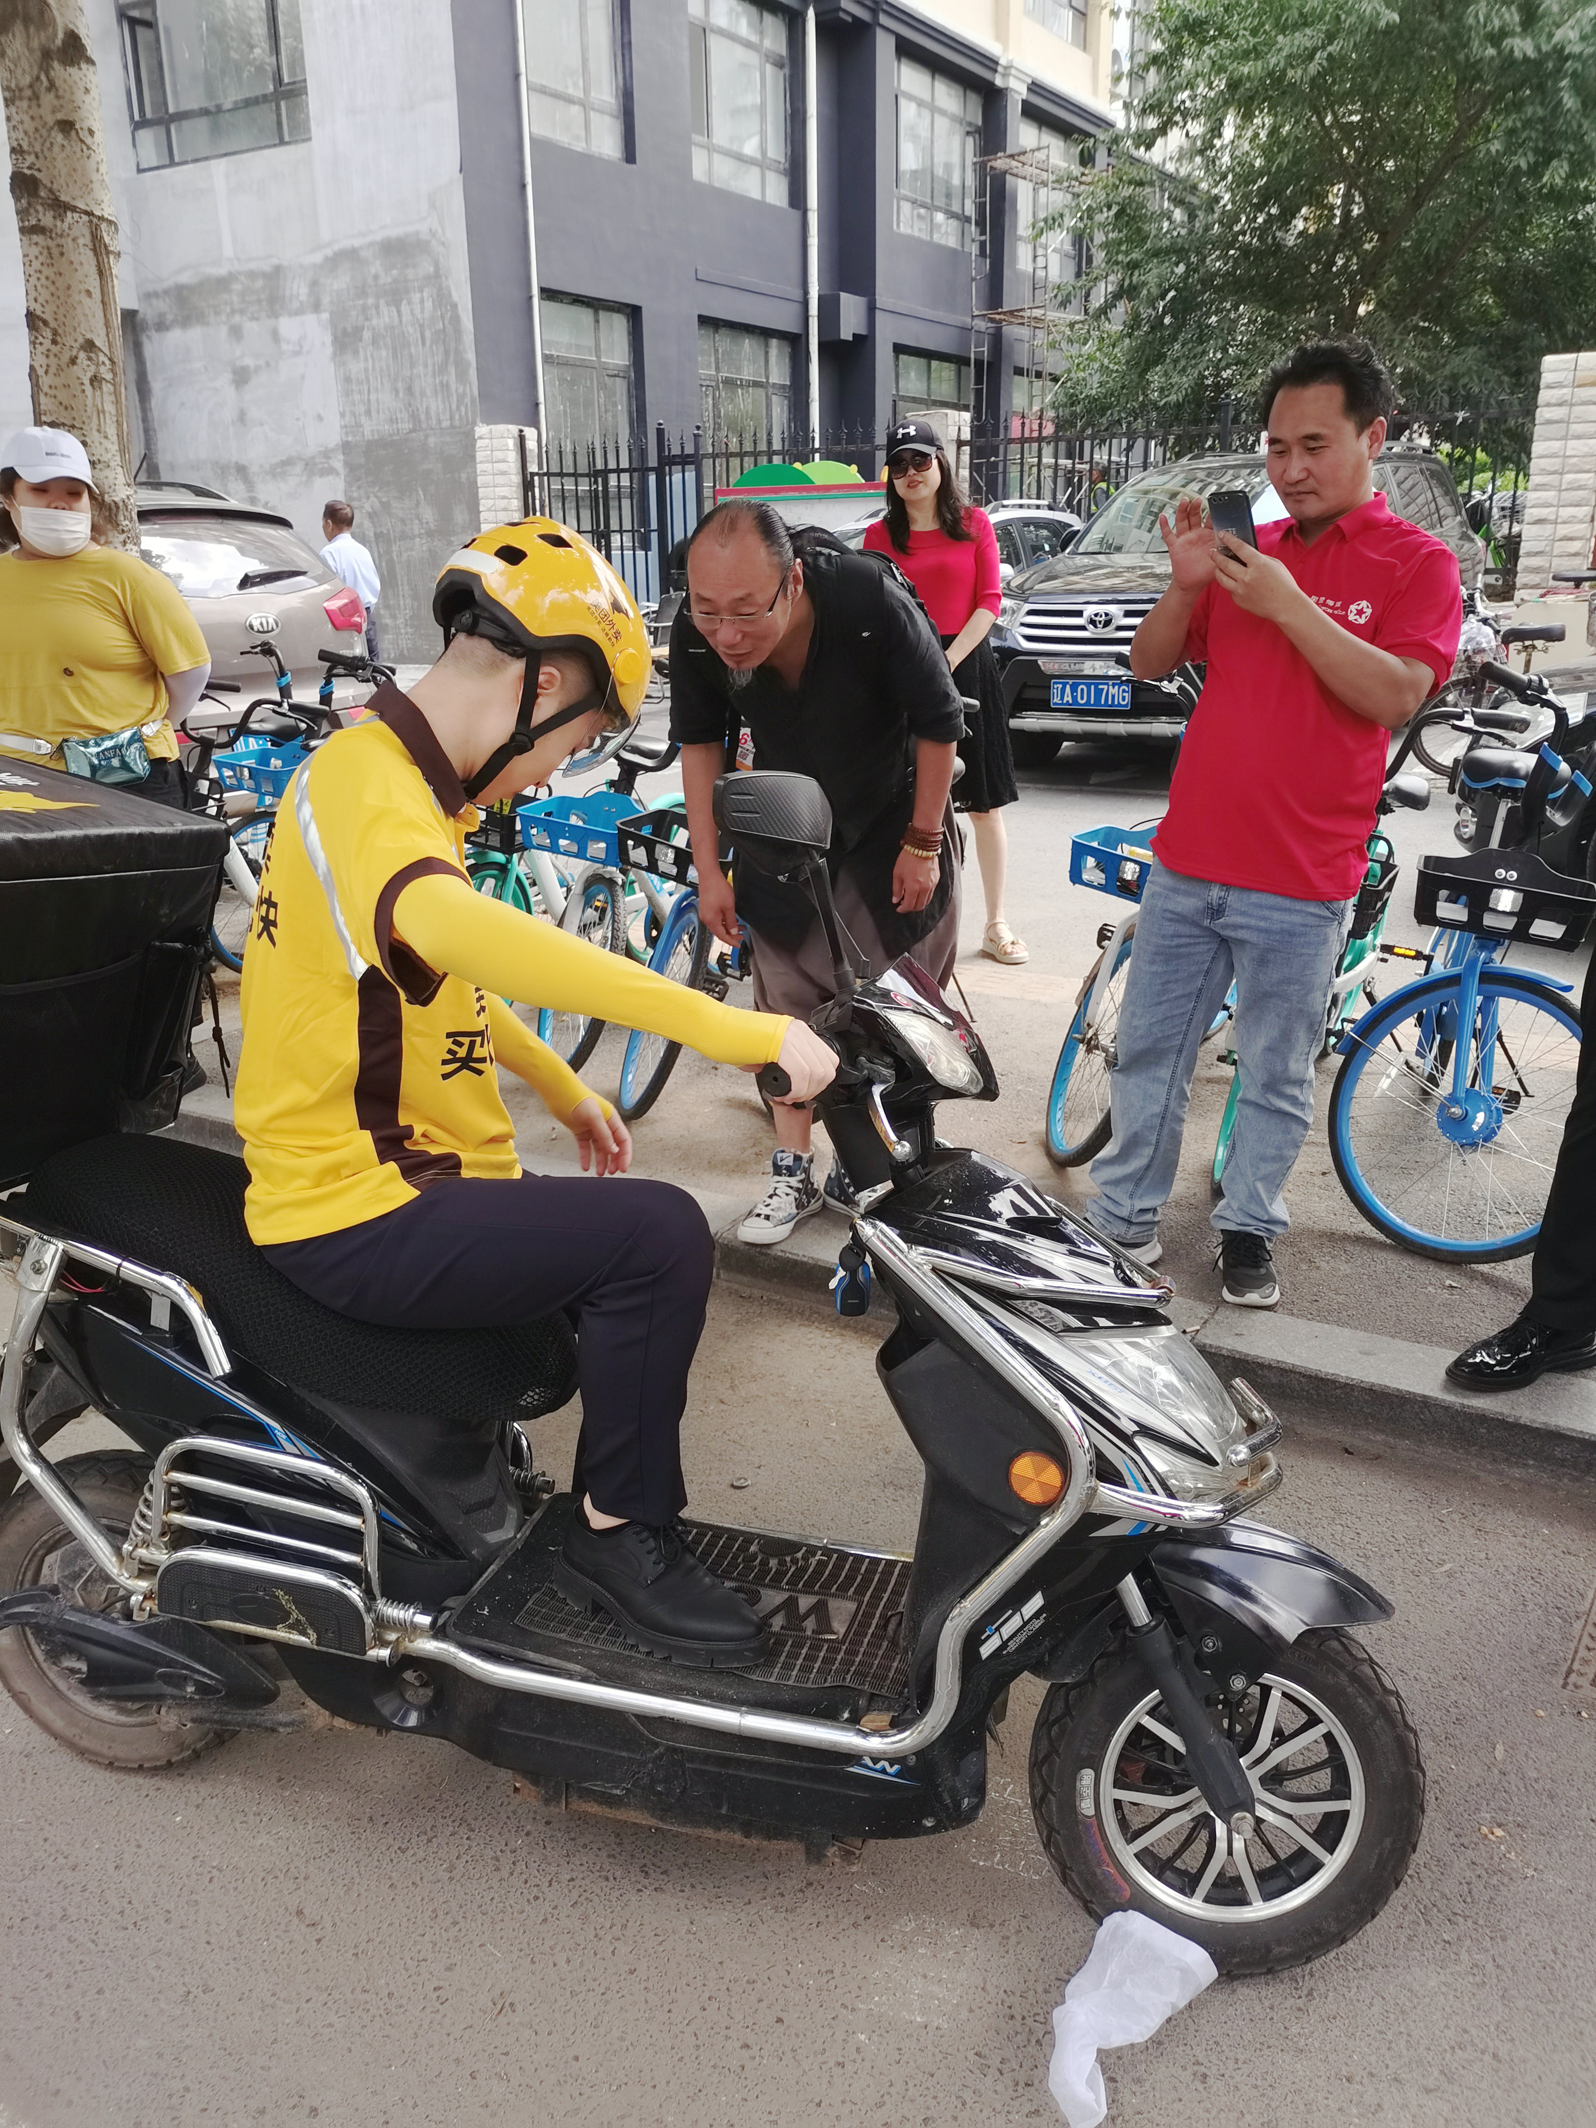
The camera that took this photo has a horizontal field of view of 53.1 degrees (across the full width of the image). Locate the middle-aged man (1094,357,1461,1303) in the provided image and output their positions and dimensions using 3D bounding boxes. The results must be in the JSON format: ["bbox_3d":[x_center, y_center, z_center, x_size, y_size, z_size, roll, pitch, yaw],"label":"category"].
[{"bbox_3d":[0.849,-0.392,2.850,0.600,1.680,0.500,9,20,28],"label":"middle-aged man"}]

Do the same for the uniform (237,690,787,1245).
[{"bbox_3d":[-0.281,-0.085,1.600,0.600,0.550,0.470,0,18,2],"label":"uniform"}]

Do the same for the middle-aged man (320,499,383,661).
[{"bbox_3d":[-2.893,-2.729,10.244,0.360,1.680,0.500,15,23,40],"label":"middle-aged man"}]

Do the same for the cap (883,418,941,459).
[{"bbox_3d":[0.333,-1.855,4.741,0.175,0.125,0.250,5,19,17],"label":"cap"}]

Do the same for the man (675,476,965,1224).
[{"bbox_3d":[0.039,-0.288,2.985,0.530,1.420,0.800,5,19,16],"label":"man"}]

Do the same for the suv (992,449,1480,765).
[{"bbox_3d":[2.801,-2.862,9.861,1.910,1.760,4.785,11,21,33],"label":"suv"}]

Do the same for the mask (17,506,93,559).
[{"bbox_3d":[-1.462,-1.049,3.144,0.150,0.105,0.080,-14,22,-35],"label":"mask"}]

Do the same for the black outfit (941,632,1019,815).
[{"bbox_3d":[0.497,-1.071,5.057,0.400,0.570,0.300,6,19,19],"label":"black outfit"}]

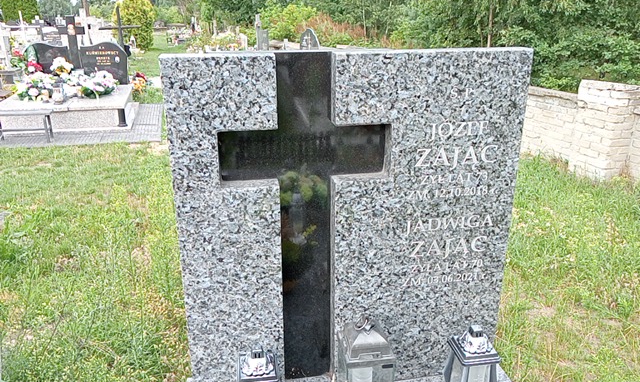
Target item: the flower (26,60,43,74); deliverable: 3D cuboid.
[{"bbox_3d":[-4.246,-1.852,7.700,0.240,0.220,0.200,-10,22,-27],"label":"flower"}]

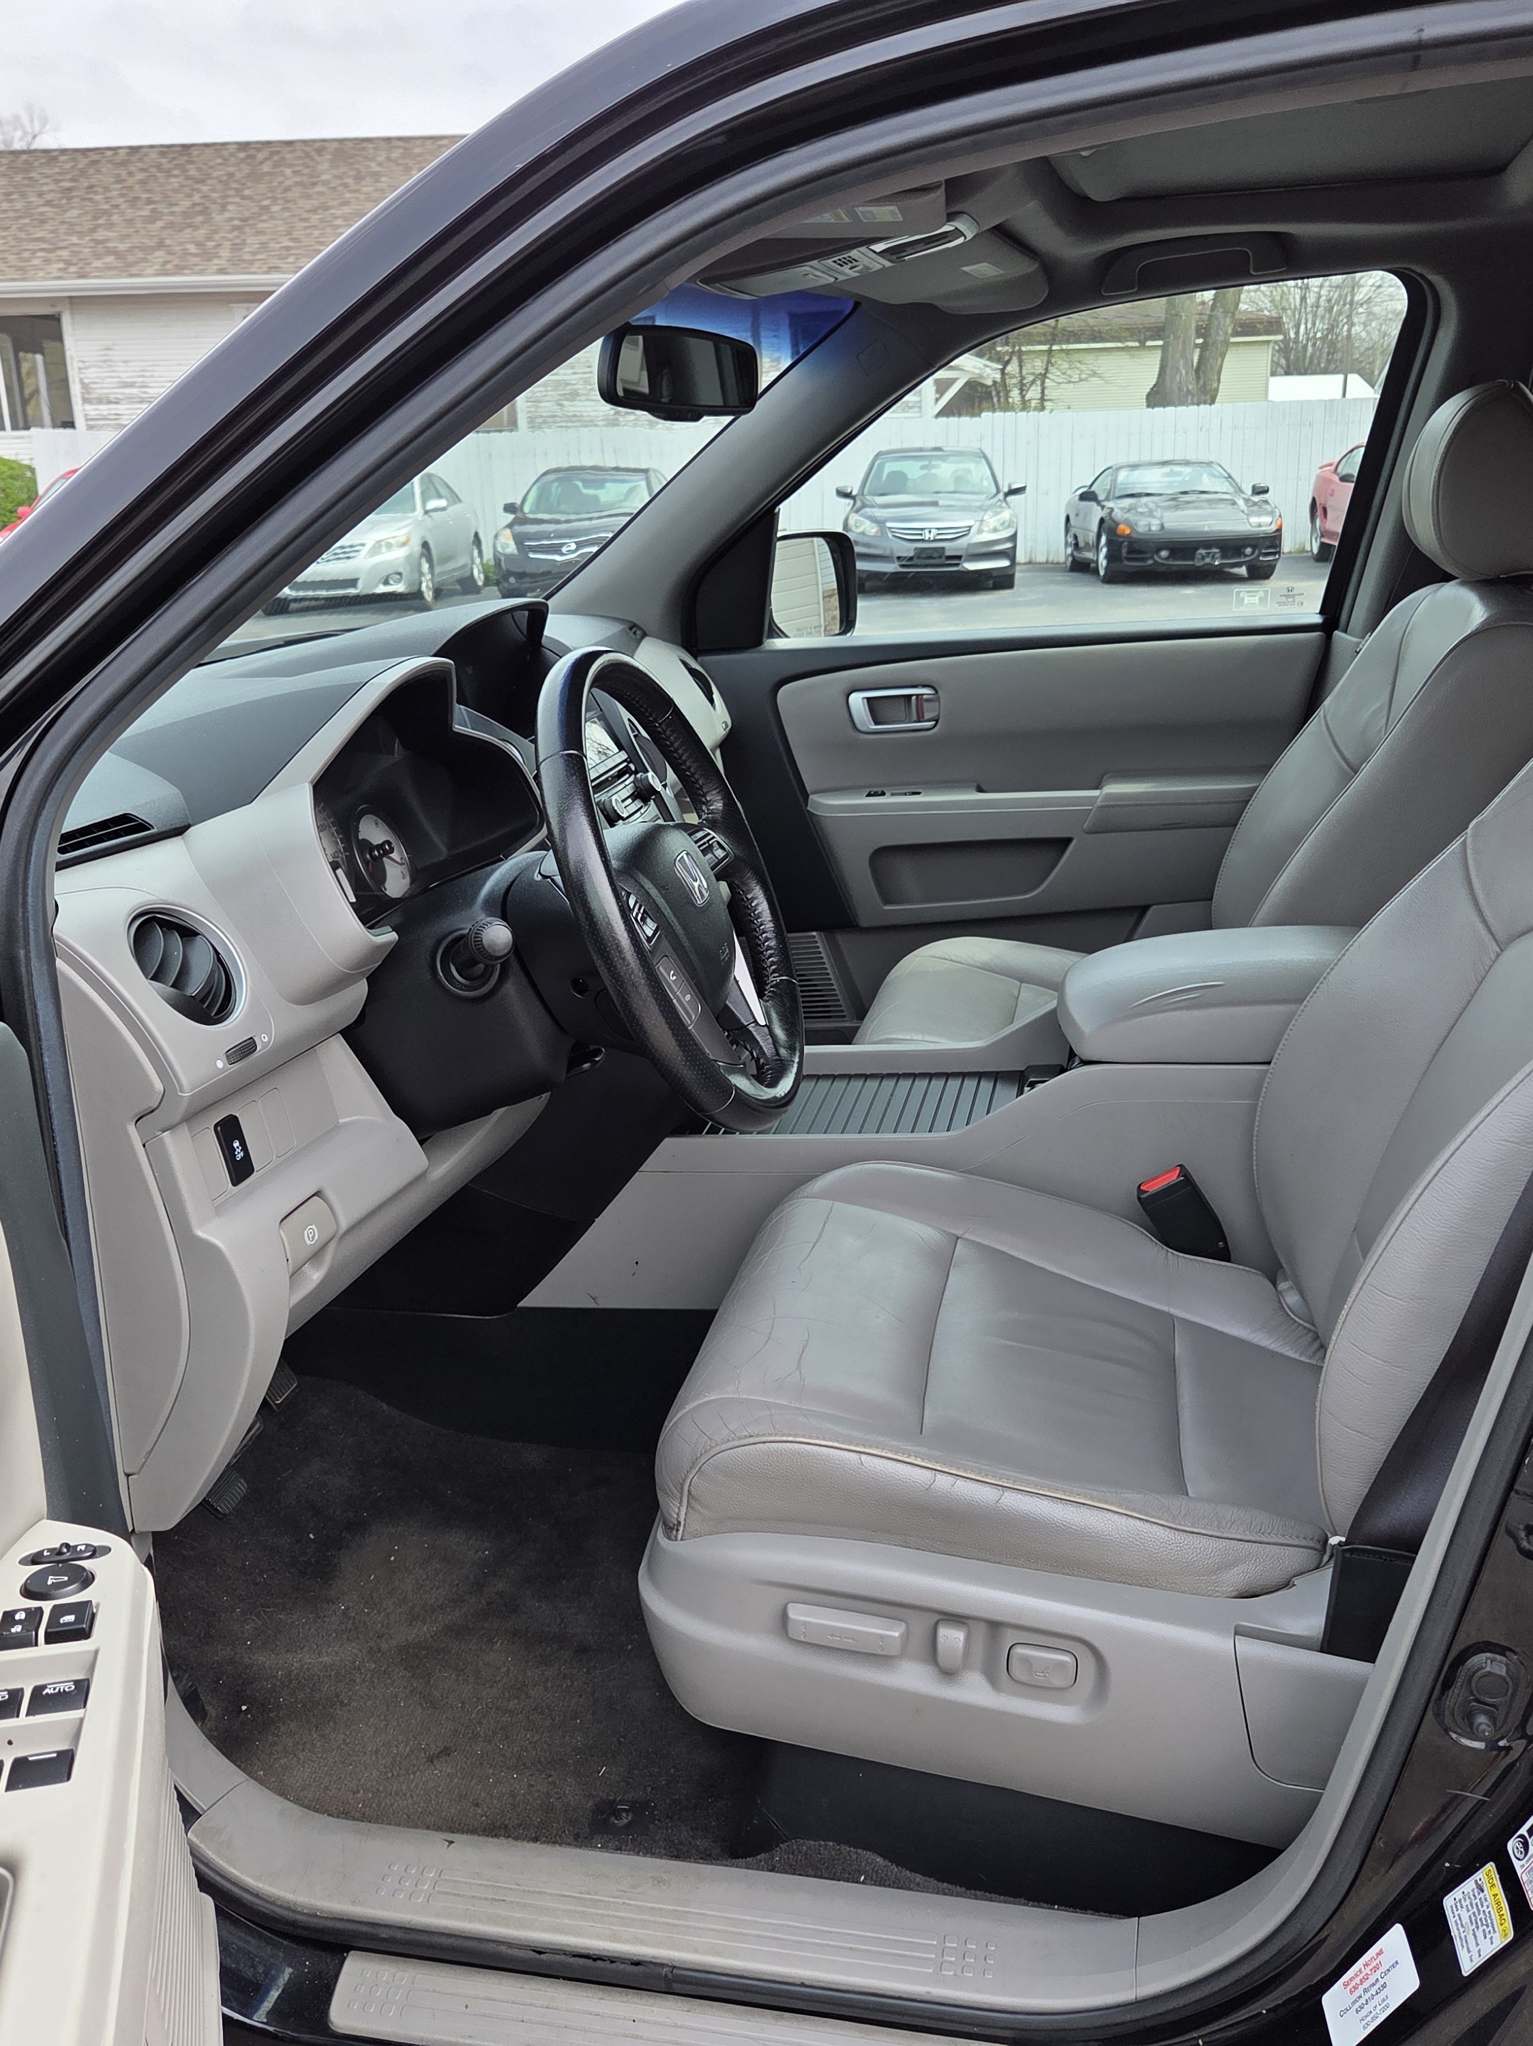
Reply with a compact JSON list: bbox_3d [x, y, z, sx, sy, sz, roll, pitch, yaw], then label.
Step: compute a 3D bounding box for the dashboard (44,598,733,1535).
[{"bbox_3d":[-0.418,-0.150,1.840,0.570,0.540,1.500,2,18,11],"label":"dashboard"}]

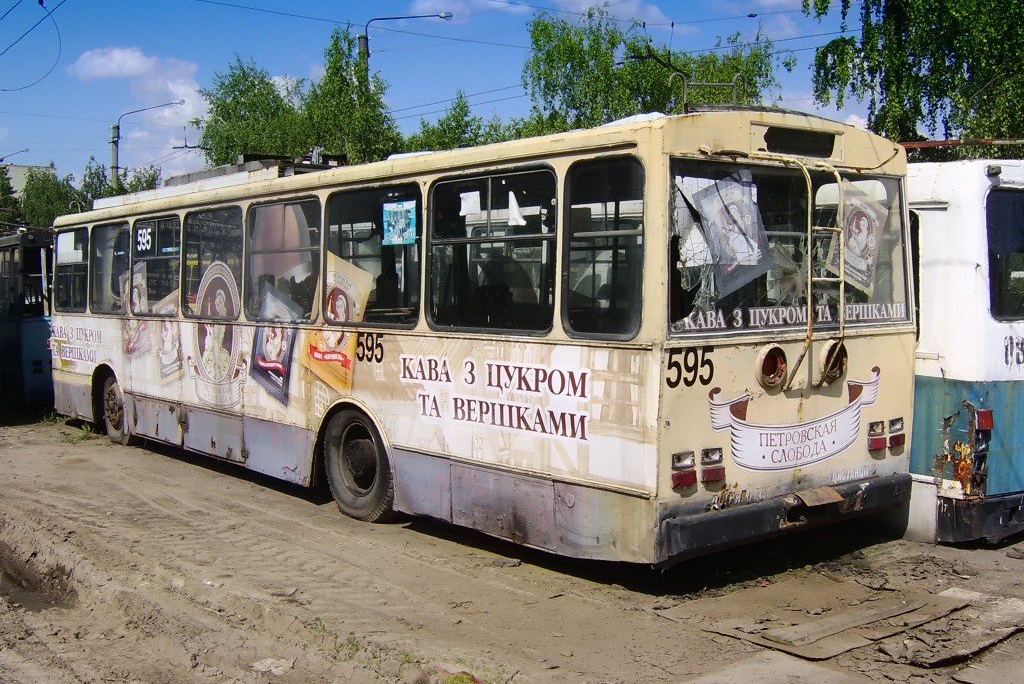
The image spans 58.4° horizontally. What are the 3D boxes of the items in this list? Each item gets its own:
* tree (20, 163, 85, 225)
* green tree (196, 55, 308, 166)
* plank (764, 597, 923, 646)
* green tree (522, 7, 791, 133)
[{"bbox_3d":[-21.041,-4.407,42.261,3.400,7.460,3.200,-1,4,0],"label":"tree"},{"bbox_3d":[-7.581,-4.145,27.302,3.800,8.660,3.600,-1,4,0],"label":"green tree"},{"bbox_3d":[1.955,1.596,5.295,1.160,0.030,0.180,-3,5,-30],"label":"plank"},{"bbox_3d":[3.524,-3.837,22.295,6.300,8.450,5.000,-1,4,0],"label":"green tree"}]

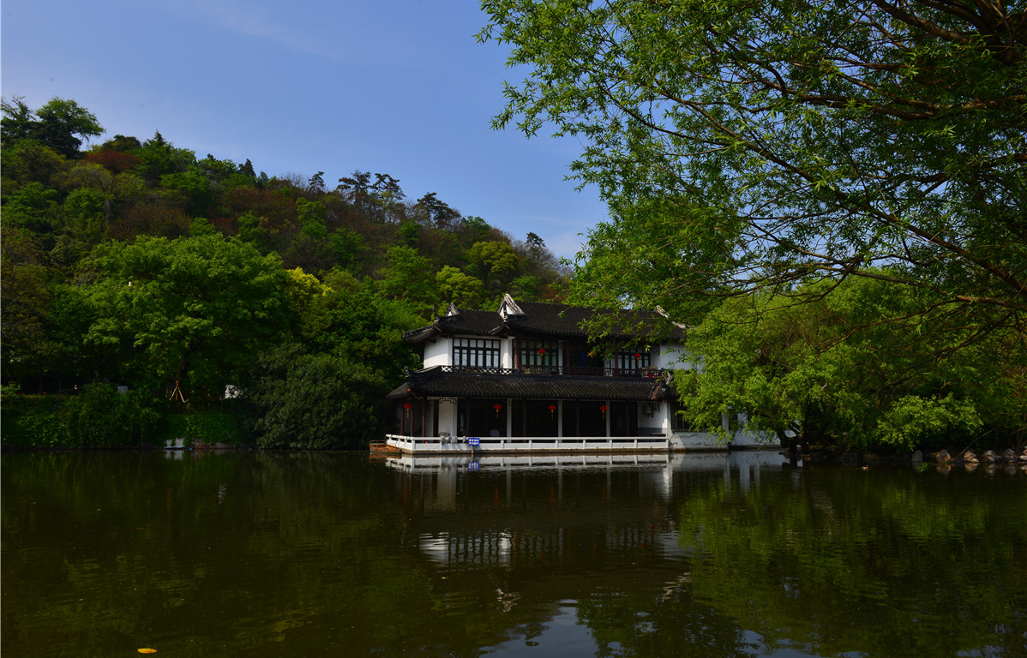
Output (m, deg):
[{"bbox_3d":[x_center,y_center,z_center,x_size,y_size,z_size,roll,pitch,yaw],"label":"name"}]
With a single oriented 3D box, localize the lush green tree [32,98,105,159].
[{"bbox_3d":[-94.186,-41.558,145.000,13.530,10.500,13.000,5,-9,-34],"label":"lush green tree"}]

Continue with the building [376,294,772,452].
[{"bbox_3d":[4.951,3.619,54.621,28.540,11.730,10.000,3,-8,-22],"label":"building"}]

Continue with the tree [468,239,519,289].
[{"bbox_3d":[-3.023,-9.541,105.000,7.440,7.520,8.000,1,-8,-2],"label":"tree"}]

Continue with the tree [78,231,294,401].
[{"bbox_3d":[-27.185,0.109,58.000,15.960,12.840,15.000,4,-8,-26],"label":"tree"}]

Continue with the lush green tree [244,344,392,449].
[{"bbox_3d":[-15.099,5.424,53.500,10.710,7.860,9.000,2,-8,-16],"label":"lush green tree"}]

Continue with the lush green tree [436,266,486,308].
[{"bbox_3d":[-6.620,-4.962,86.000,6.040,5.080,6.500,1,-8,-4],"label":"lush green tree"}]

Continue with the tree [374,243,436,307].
[{"bbox_3d":[-14.249,-6.871,90.000,7.800,7.460,8.000,2,-8,-9],"label":"tree"}]

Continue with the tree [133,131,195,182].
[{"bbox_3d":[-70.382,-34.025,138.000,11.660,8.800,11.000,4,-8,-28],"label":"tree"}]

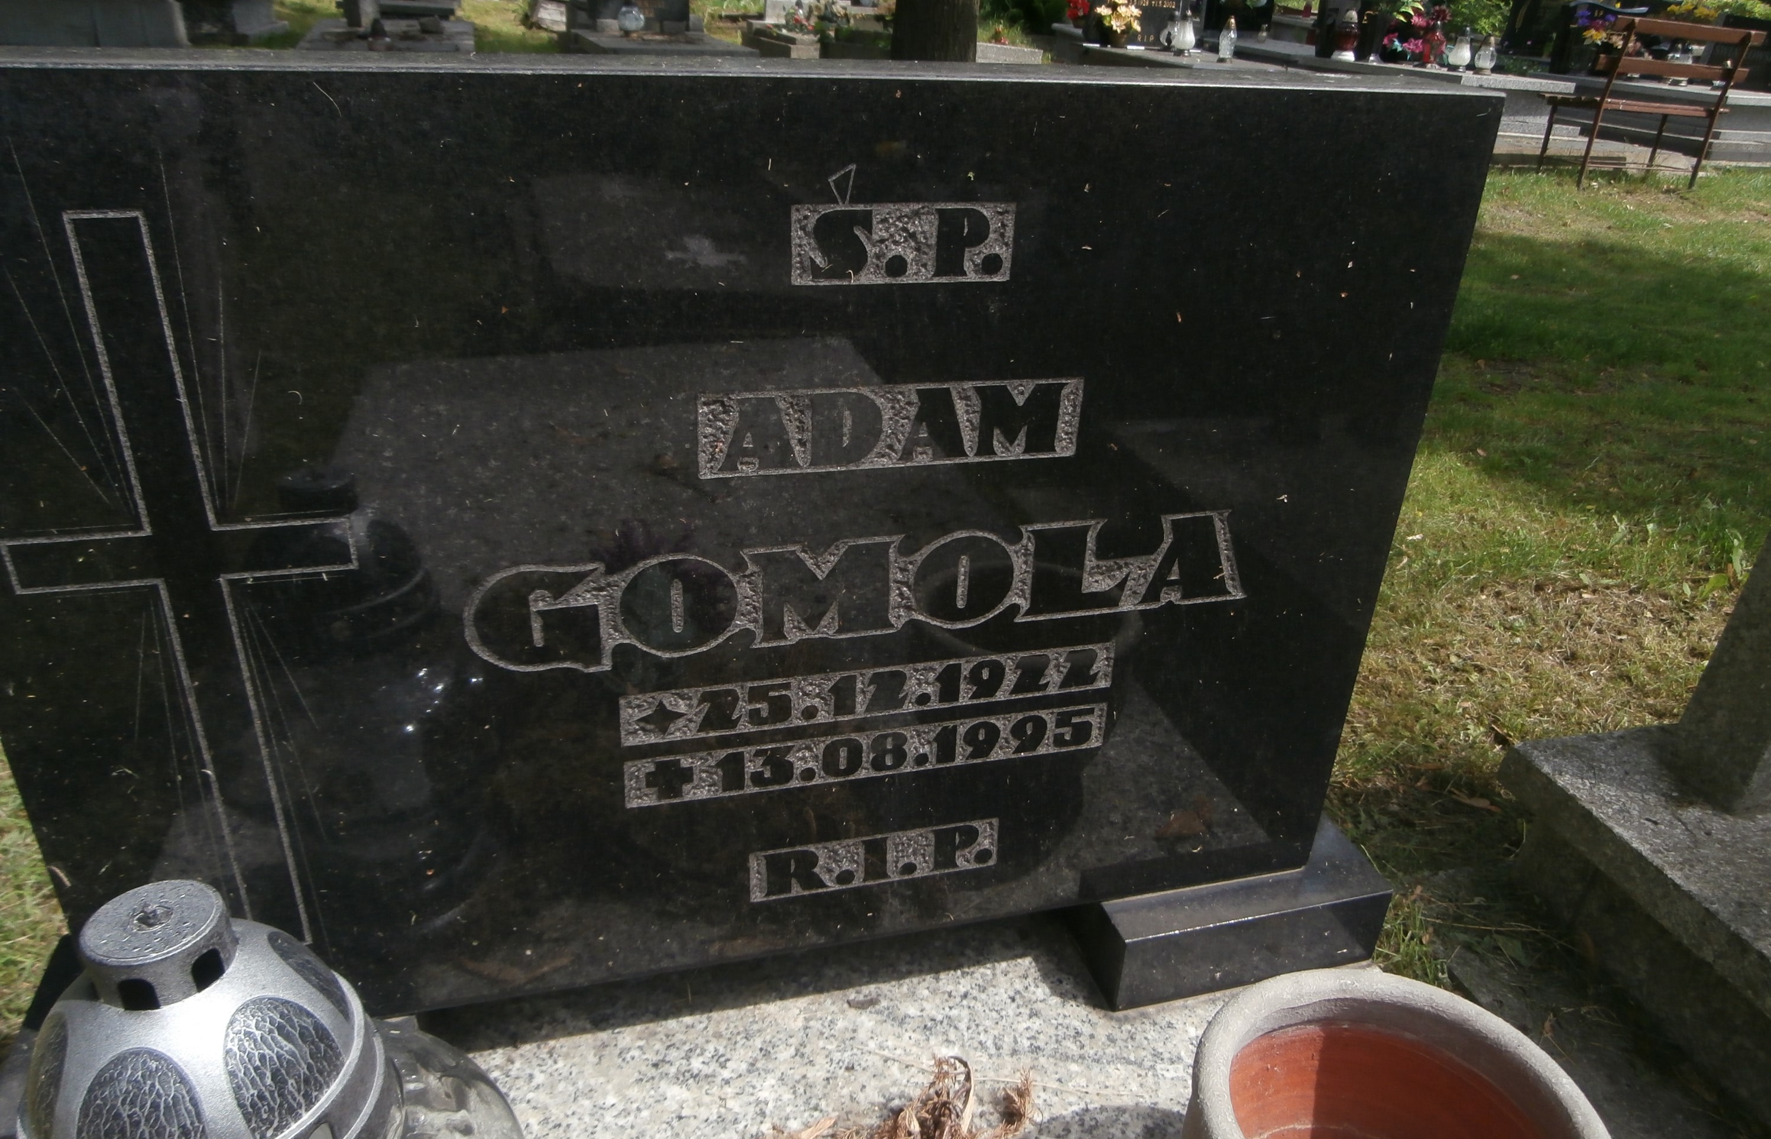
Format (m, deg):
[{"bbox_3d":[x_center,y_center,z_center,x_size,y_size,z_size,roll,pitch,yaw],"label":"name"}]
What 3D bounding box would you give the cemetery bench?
[{"bbox_3d":[4.263,-2.622,6.935,1.004,0.850,0.460,-3,28,-14],"label":"cemetery bench"}]

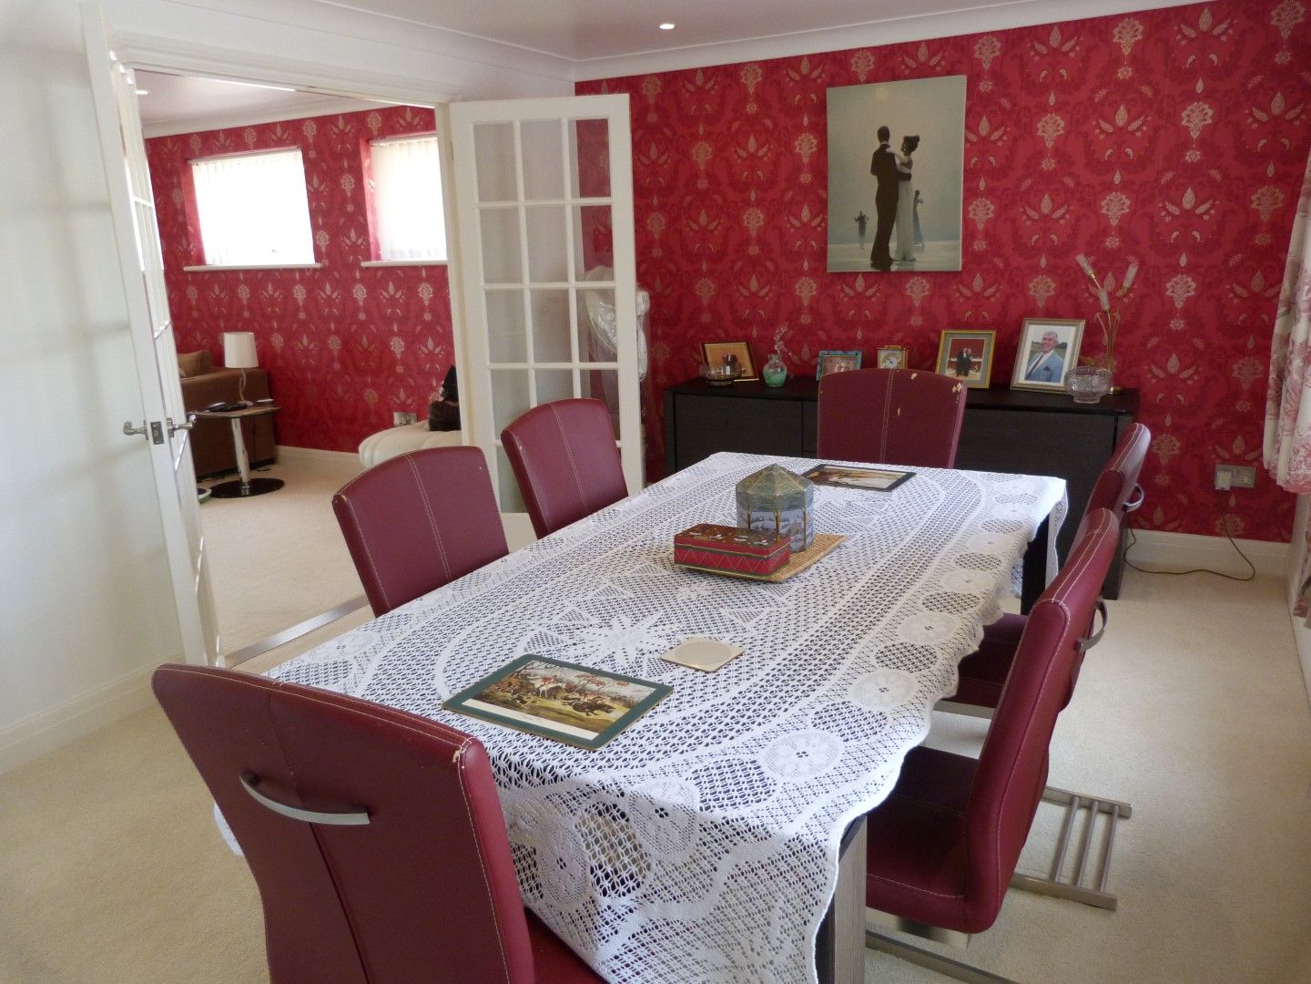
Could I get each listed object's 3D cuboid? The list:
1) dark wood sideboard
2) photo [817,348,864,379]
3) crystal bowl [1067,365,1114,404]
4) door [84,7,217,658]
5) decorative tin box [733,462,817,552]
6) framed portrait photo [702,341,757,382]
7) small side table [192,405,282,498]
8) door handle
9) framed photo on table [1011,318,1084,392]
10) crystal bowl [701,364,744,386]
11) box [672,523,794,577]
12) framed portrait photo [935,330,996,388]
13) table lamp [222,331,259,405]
[{"bbox_3d":[1.034,-0.081,4.240,1.930,0.741,0.520,5,17,26],"label":"dark wood sideboard"},{"bbox_3d":[0.860,-0.584,4.410,0.202,0.148,0.040,5,0,26],"label":"photo"},{"bbox_3d":[1.718,-0.431,3.756,0.188,0.137,0.188,5,17,26],"label":"crystal bowl"},{"bbox_3d":[-1.416,-0.247,2.763,0.045,1.981,0.690,-8,16,-22],"label":"door"},{"bbox_3d":[0.269,0.028,2.125,0.168,0.184,0.168,5,17,26],"label":"decorative tin box"},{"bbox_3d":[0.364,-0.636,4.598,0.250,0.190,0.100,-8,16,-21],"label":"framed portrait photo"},{"bbox_3d":[-2.574,-0.266,5.861,0.500,0.500,0.460,6,17,27],"label":"small side table"},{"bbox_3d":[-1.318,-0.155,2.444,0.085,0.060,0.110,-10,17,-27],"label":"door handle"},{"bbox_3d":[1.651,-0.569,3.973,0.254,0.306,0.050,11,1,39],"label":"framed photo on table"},{"bbox_3d":[0.310,-0.550,4.430,0.200,0.100,0.200,-2,15,1],"label":"crystal bowl"},{"bbox_3d":[0.166,0.123,2.025,0.218,0.059,0.113,7,18,32],"label":"box"},{"bbox_3d":[1.356,-0.578,4.136,0.231,0.254,0.045,7,0,30],"label":"framed portrait photo"},{"bbox_3d":[-2.588,-0.773,5.913,0.230,0.445,0.230,5,17,26],"label":"table lamp"}]

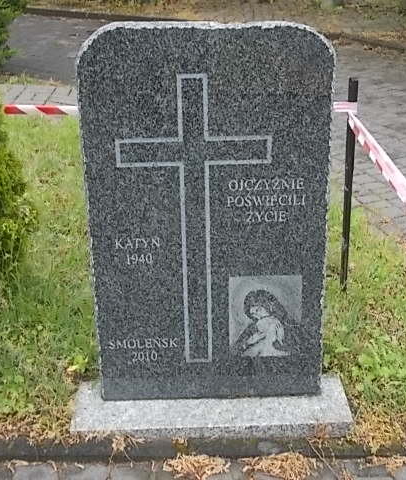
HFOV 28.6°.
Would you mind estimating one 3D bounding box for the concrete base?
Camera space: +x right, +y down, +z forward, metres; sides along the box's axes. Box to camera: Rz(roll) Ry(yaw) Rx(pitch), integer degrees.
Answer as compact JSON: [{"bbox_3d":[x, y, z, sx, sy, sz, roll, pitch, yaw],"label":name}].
[{"bbox_3d":[0.024,0.484,2.277,0.770,0.050,0.241,-1,22,-1],"label":"concrete base"}]

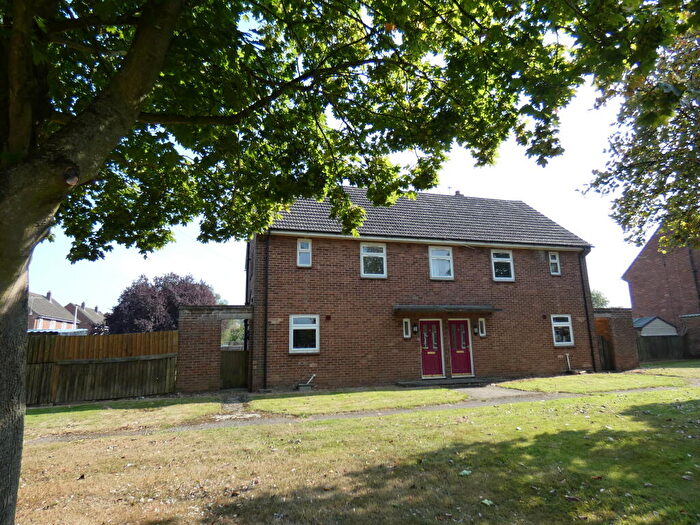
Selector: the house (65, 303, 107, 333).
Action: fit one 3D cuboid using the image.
[{"bbox_3d":[-49.940,12.479,75.822,8.000,8.750,15.000,2,-11,-16],"label":"house"}]

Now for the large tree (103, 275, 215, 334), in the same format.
[{"bbox_3d":[-11.647,3.557,25.074,6.200,5.781,6.000,2,-11,-16],"label":"large tree"}]

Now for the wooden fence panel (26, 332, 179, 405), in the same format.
[{"bbox_3d":[-6.560,2.801,11.189,3.629,1.850,0.100,6,-13,-34],"label":"wooden fence panel"}]

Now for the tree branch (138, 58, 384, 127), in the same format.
[{"bbox_3d":[-0.602,-1.581,3.643,2.275,1.406,0.400,6,-13,-31],"label":"tree branch"}]

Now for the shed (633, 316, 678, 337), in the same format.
[{"bbox_3d":[18.121,4.681,25.031,2.436,2.506,2.600,0,-11,-7],"label":"shed"}]

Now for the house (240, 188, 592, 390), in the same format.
[{"bbox_3d":[2.445,0.630,18.495,13.850,8.550,7.950,2,-11,-16],"label":"house"}]

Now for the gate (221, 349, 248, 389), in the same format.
[{"bbox_3d":[-3.657,3.431,12.942,0.826,1.172,0.070,2,-11,-16],"label":"gate"}]

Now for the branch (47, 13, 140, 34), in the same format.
[{"bbox_3d":[-2.004,-1.849,3.150,0.803,0.099,0.080,-2,-11,7],"label":"branch"}]

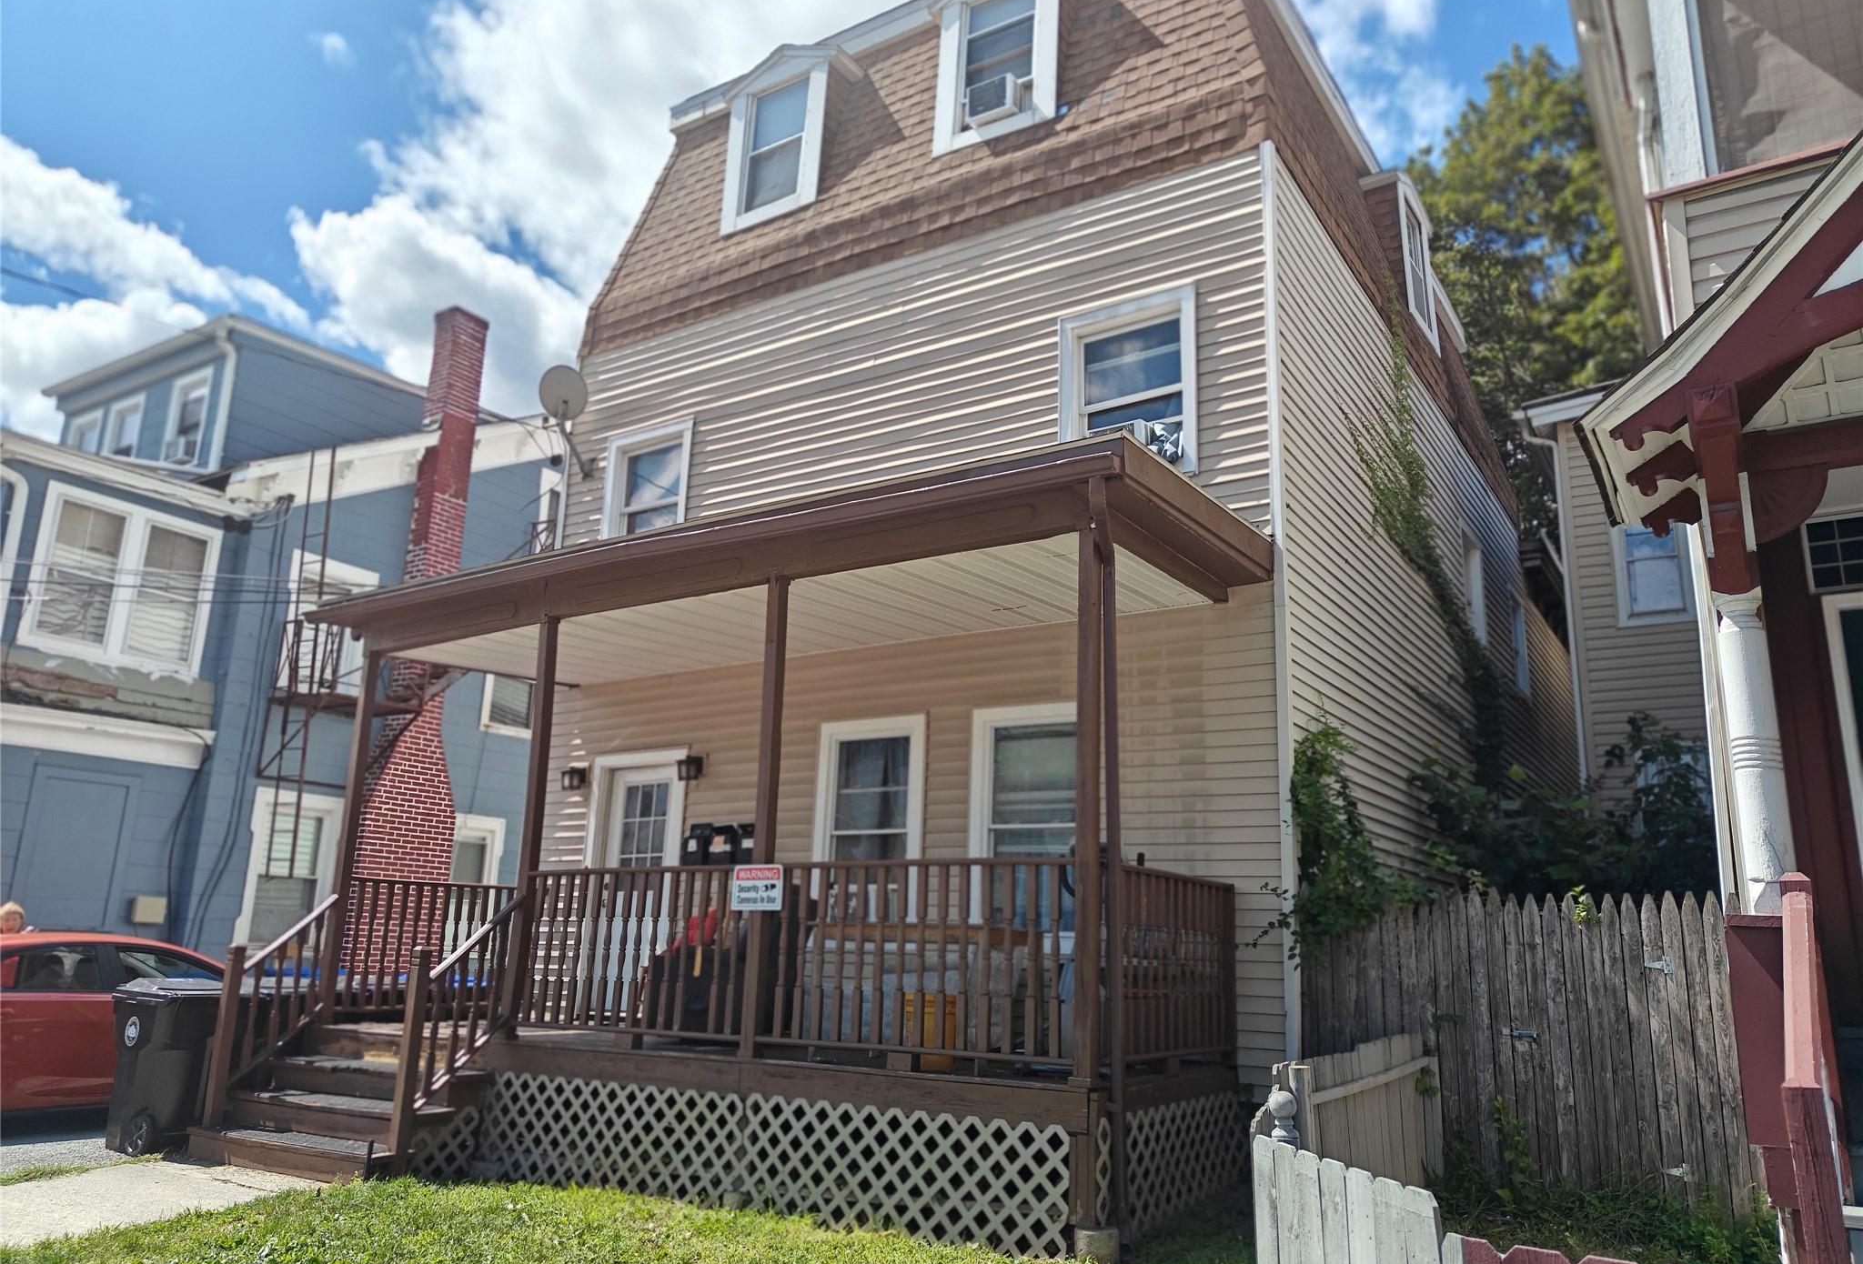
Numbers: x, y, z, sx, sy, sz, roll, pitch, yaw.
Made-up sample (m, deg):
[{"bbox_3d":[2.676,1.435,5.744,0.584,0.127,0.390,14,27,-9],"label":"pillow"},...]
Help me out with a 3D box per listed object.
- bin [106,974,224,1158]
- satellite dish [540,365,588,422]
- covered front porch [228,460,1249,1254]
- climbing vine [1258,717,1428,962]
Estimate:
[{"bbox_3d":[-5.349,3.085,9.232,0.820,1.120,0.700,-7,-17,33],"label":"bin"},{"bbox_3d":[-3.430,-2.222,11.987,0.300,0.540,0.500,-11,-19,42],"label":"satellite dish"},{"bbox_3d":[-1.556,1.453,8.470,6.950,4.120,2.640,-7,-17,33],"label":"covered front porch"},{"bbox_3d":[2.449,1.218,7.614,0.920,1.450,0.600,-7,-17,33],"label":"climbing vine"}]

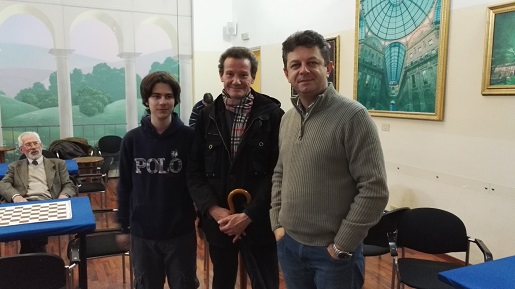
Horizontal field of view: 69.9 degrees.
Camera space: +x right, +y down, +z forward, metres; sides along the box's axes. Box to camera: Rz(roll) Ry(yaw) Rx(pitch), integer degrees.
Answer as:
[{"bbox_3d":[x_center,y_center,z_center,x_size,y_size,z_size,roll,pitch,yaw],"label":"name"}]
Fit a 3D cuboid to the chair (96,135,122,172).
[{"bbox_3d":[-2.480,0.305,6.320,0.580,0.840,0.560,-4,8,-27],"label":"chair"}]

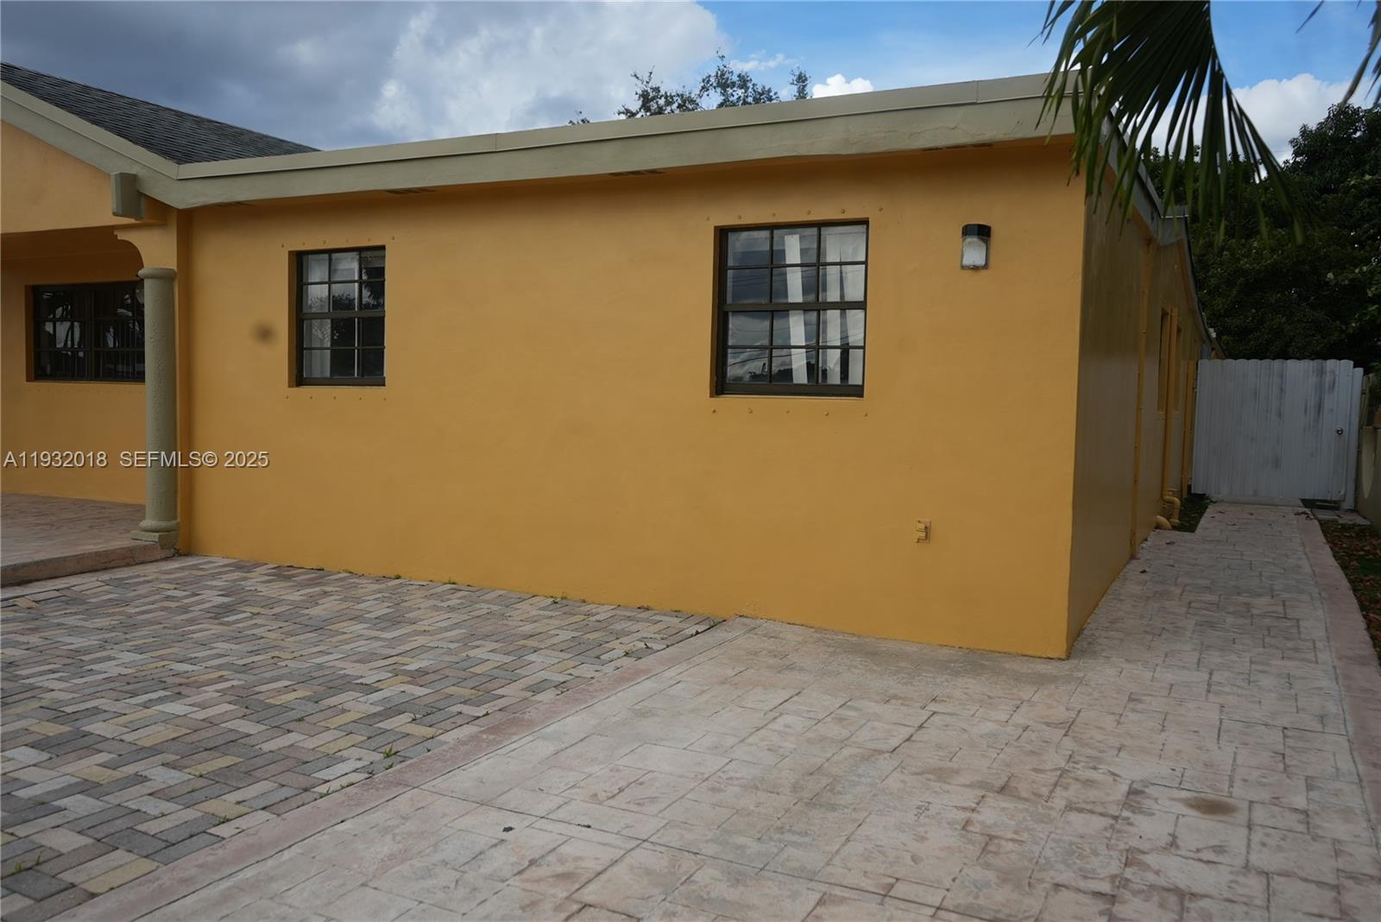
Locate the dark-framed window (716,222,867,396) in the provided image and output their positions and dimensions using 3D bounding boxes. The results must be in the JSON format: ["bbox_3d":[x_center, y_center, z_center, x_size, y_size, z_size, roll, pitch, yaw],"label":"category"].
[{"bbox_3d":[0.596,-0.858,6.206,0.930,0.985,0.090,3,3,26],"label":"dark-framed window"}]

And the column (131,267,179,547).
[{"bbox_3d":[-4.075,-0.430,8.271,0.280,2.075,0.270,3,3,26],"label":"column"}]

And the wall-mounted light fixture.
[{"bbox_3d":[1.482,-1.115,5.594,0.138,0.222,0.100,3,3,26],"label":"wall-mounted light fixture"}]

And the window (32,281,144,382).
[{"bbox_3d":[-5.986,-1.274,10.801,1.860,0.980,0.090,3,3,26],"label":"window"}]

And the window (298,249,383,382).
[{"bbox_3d":[-2.458,-1.009,7.679,0.910,0.980,0.090,3,3,26],"label":"window"}]

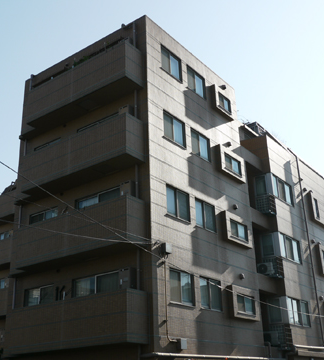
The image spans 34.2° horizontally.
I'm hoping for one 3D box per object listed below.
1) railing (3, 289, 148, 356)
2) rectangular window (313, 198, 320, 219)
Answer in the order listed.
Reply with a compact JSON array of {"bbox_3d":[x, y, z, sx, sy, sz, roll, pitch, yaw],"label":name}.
[{"bbox_3d":[-2.896,4.660,16.753,5.568,1.489,0.951,-18,-27,33],"label":"railing"},{"bbox_3d":[8.275,1.537,28.298,0.120,1.061,0.361,-18,-27,33],"label":"rectangular window"}]

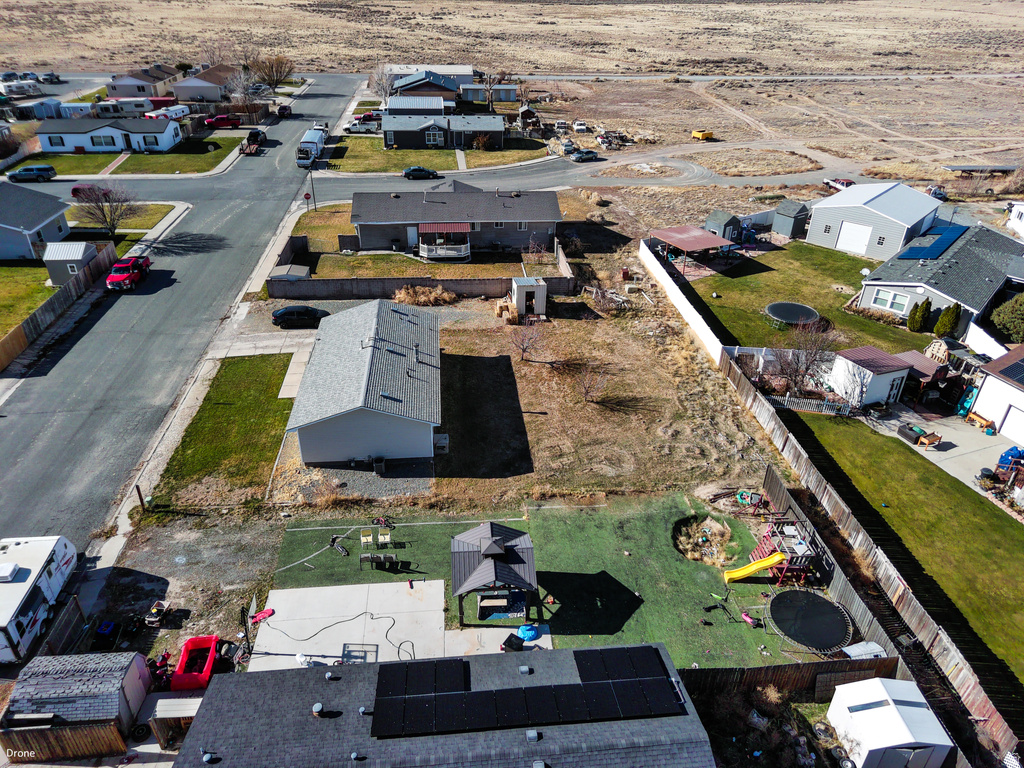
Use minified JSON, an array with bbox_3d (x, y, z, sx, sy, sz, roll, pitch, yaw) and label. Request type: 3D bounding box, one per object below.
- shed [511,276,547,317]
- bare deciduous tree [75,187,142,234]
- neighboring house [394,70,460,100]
[{"bbox_3d":[1.491,-7.618,57.576,2.500,2.840,3.100,-2,31,-5],"label":"shed"},{"bbox_3d":[-41.885,-18.004,70.455,6.500,5.500,6.300,-2,31,-5],"label":"bare deciduous tree"},{"bbox_3d":[-19.169,-65.868,150.683,13.600,5.000,14.200,-2,32,-6],"label":"neighboring house"}]

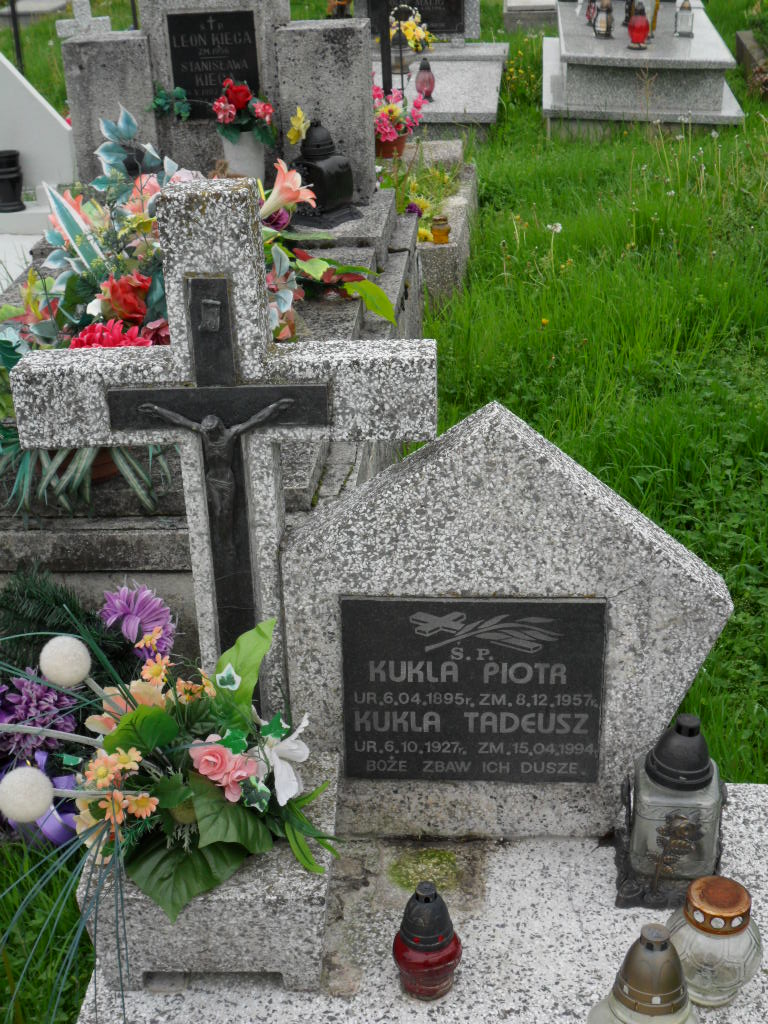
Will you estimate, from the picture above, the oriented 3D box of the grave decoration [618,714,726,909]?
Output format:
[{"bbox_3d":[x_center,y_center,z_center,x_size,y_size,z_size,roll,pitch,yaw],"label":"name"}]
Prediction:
[{"bbox_3d":[0.420,0.412,2.217,0.145,0.282,0.140,2,27,6],"label":"grave decoration"}]

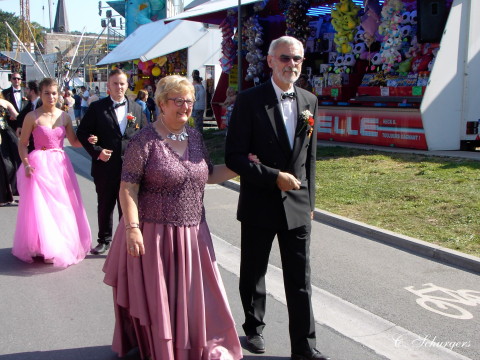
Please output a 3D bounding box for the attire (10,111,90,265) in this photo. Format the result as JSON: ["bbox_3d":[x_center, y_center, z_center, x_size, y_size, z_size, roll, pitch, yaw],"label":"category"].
[{"bbox_3d":[-1.752,0.051,6.333,0.700,1.335,0.660,-3,8,-24],"label":"attire"}]

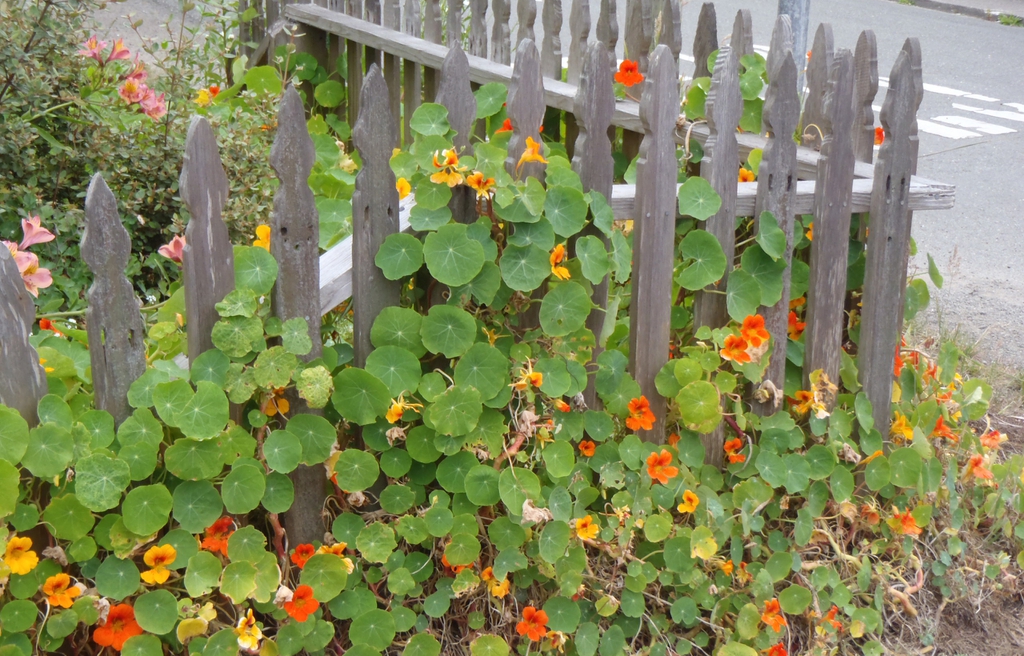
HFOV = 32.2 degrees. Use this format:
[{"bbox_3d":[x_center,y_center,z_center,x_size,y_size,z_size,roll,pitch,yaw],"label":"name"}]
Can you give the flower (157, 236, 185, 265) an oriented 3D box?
[{"bbox_3d":[-0.633,-0.147,3.360,0.065,0.060,0.055,19,-15,42],"label":"flower"}]

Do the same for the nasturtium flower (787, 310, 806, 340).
[{"bbox_3d":[0.494,-0.004,3.153,0.053,0.055,0.040,-4,-2,-14],"label":"nasturtium flower"}]

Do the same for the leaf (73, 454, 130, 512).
[{"bbox_3d":[-0.688,0.258,2.980,0.092,0.096,0.020,-1,-17,-3],"label":"leaf"}]

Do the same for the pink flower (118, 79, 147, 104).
[{"bbox_3d":[-0.855,-0.534,4.010,0.066,0.061,0.060,6,-16,14],"label":"pink flower"}]

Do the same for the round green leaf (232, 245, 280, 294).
[{"bbox_3d":[-0.456,-0.104,3.170,0.079,0.087,0.020,-2,-11,-6],"label":"round green leaf"}]

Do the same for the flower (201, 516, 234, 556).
[{"bbox_3d":[-0.512,0.362,3.110,0.063,0.067,0.050,8,3,20],"label":"flower"}]

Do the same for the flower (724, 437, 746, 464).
[{"bbox_3d":[0.402,0.220,3.191,0.041,0.049,0.037,-8,7,-21],"label":"flower"}]

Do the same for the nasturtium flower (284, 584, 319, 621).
[{"bbox_3d":[-0.334,0.434,2.800,0.055,0.058,0.040,-2,-14,-7],"label":"nasturtium flower"}]

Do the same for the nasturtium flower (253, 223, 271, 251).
[{"bbox_3d":[-0.398,-0.142,2.876,0.046,0.049,0.039,-7,9,-17],"label":"nasturtium flower"}]

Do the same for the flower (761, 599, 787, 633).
[{"bbox_3d":[0.491,0.539,3.330,0.051,0.066,0.050,4,1,9],"label":"flower"}]

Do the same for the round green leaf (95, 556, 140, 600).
[{"bbox_3d":[-0.596,0.377,2.680,0.067,0.022,0.069,-2,61,-8],"label":"round green leaf"}]

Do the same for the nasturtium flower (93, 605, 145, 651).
[{"bbox_3d":[-0.507,0.387,2.295,0.067,0.061,0.041,-7,-2,-18],"label":"nasturtium flower"}]

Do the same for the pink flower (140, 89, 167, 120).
[{"bbox_3d":[-0.808,-0.504,4.000,0.052,0.060,0.048,-15,15,-37],"label":"pink flower"}]

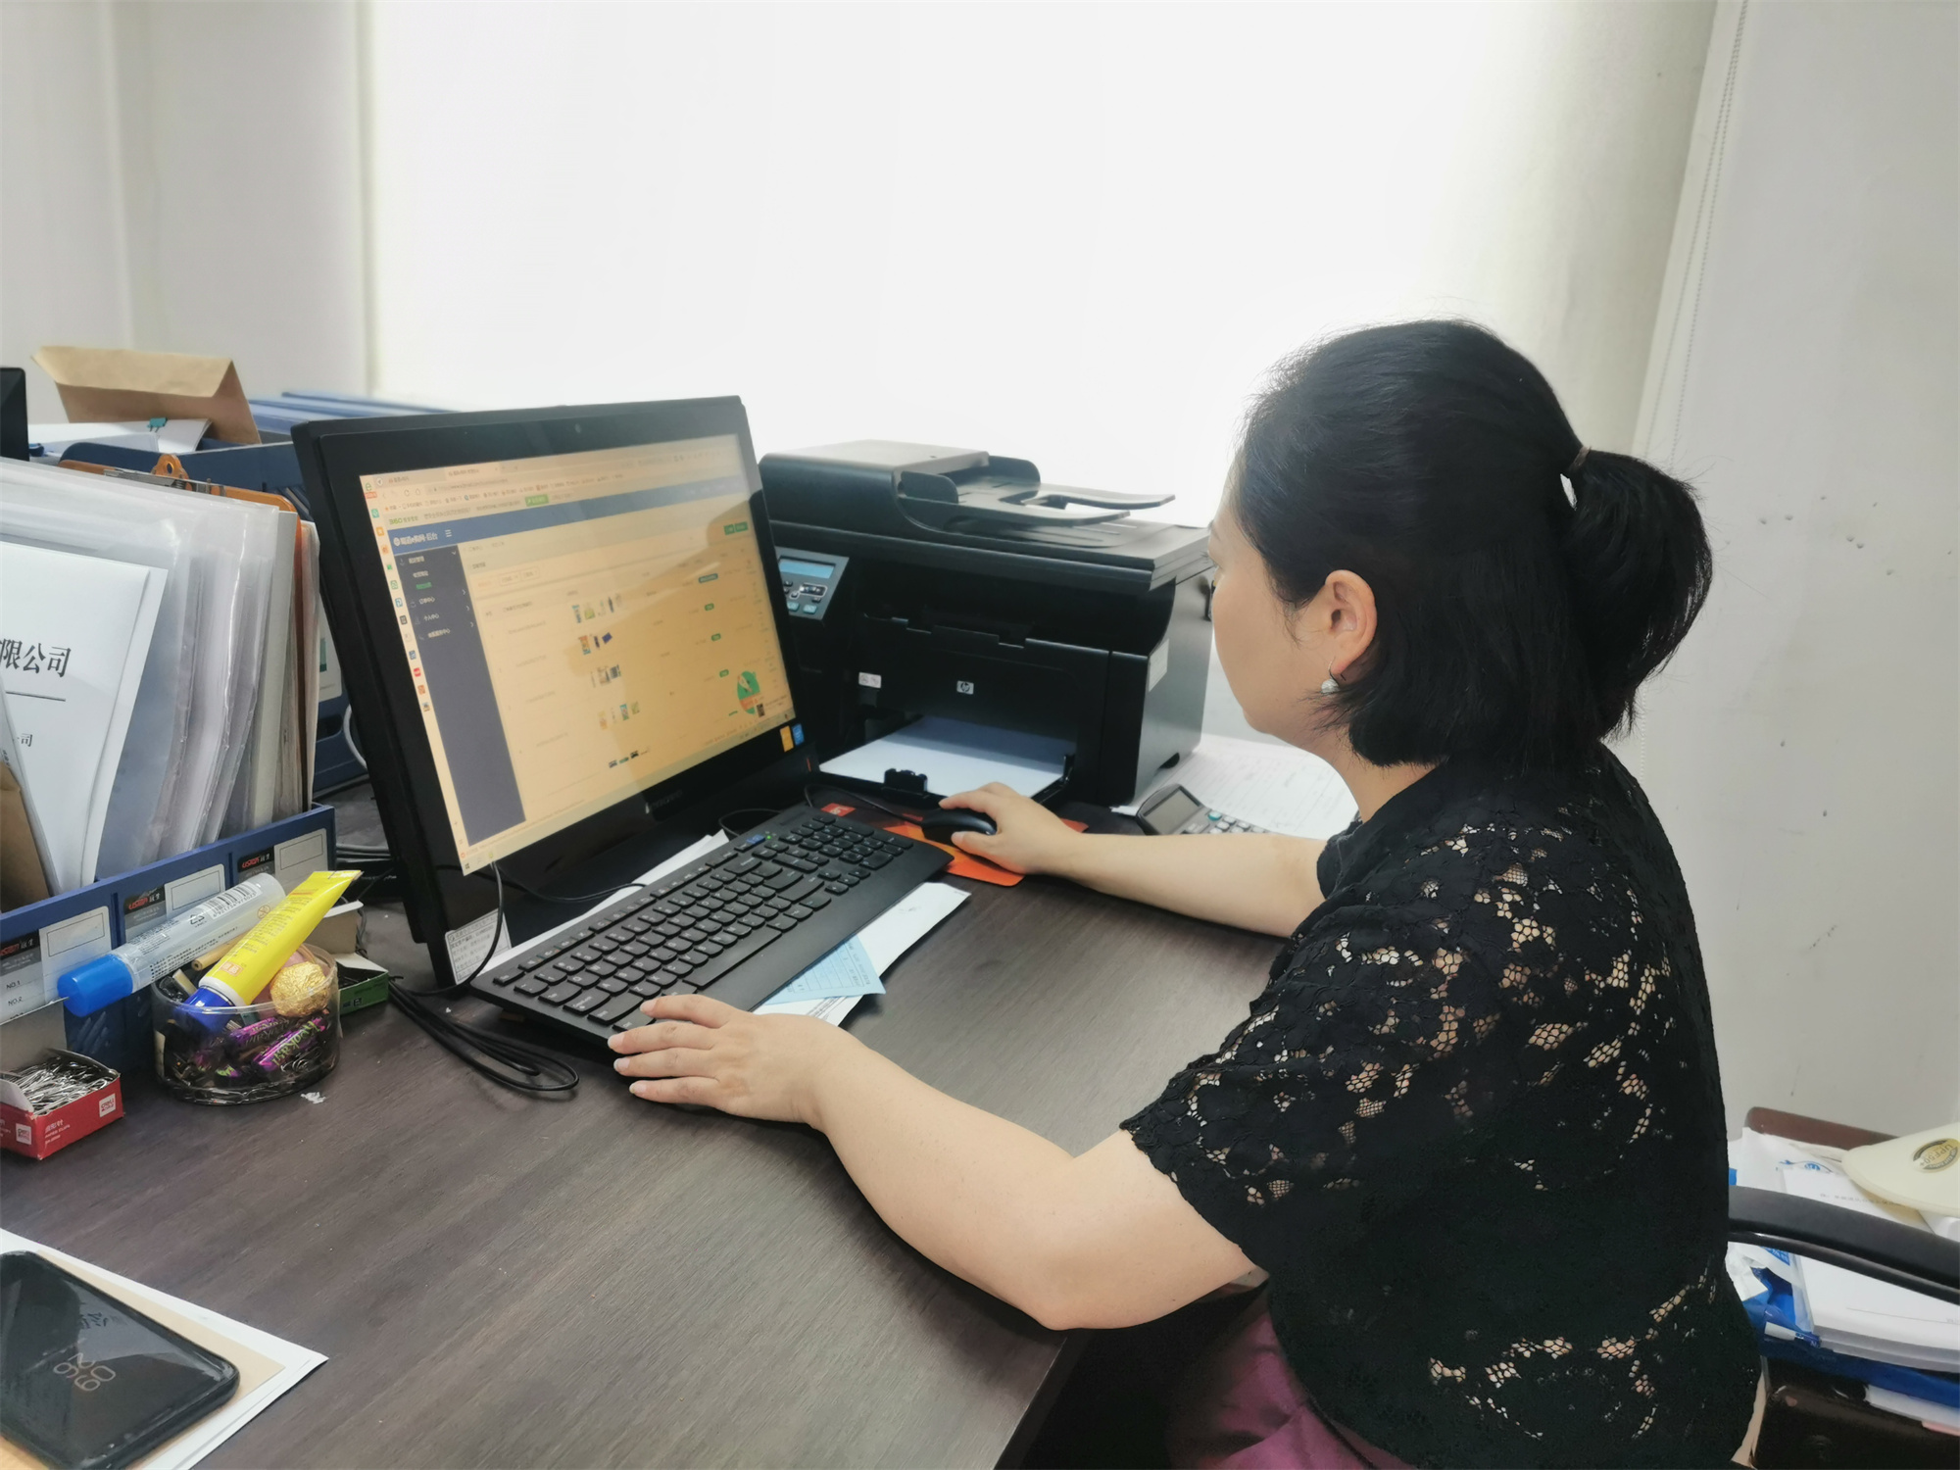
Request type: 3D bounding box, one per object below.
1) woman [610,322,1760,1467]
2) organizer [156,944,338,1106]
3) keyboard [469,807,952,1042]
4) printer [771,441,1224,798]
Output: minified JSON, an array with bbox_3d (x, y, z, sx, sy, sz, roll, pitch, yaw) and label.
[{"bbox_3d":[0.142,0.344,1.037,0.680,1.220,0.600,10,17,21],"label":"woman"},{"bbox_3d":[-0.435,0.169,0.912,0.100,0.060,0.100,4,16,0],"label":"organizer"},{"bbox_3d":[-0.172,0.137,1.147,0.155,0.031,0.430,10,17,21],"label":"keyboard"},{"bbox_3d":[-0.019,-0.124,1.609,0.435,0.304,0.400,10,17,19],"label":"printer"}]

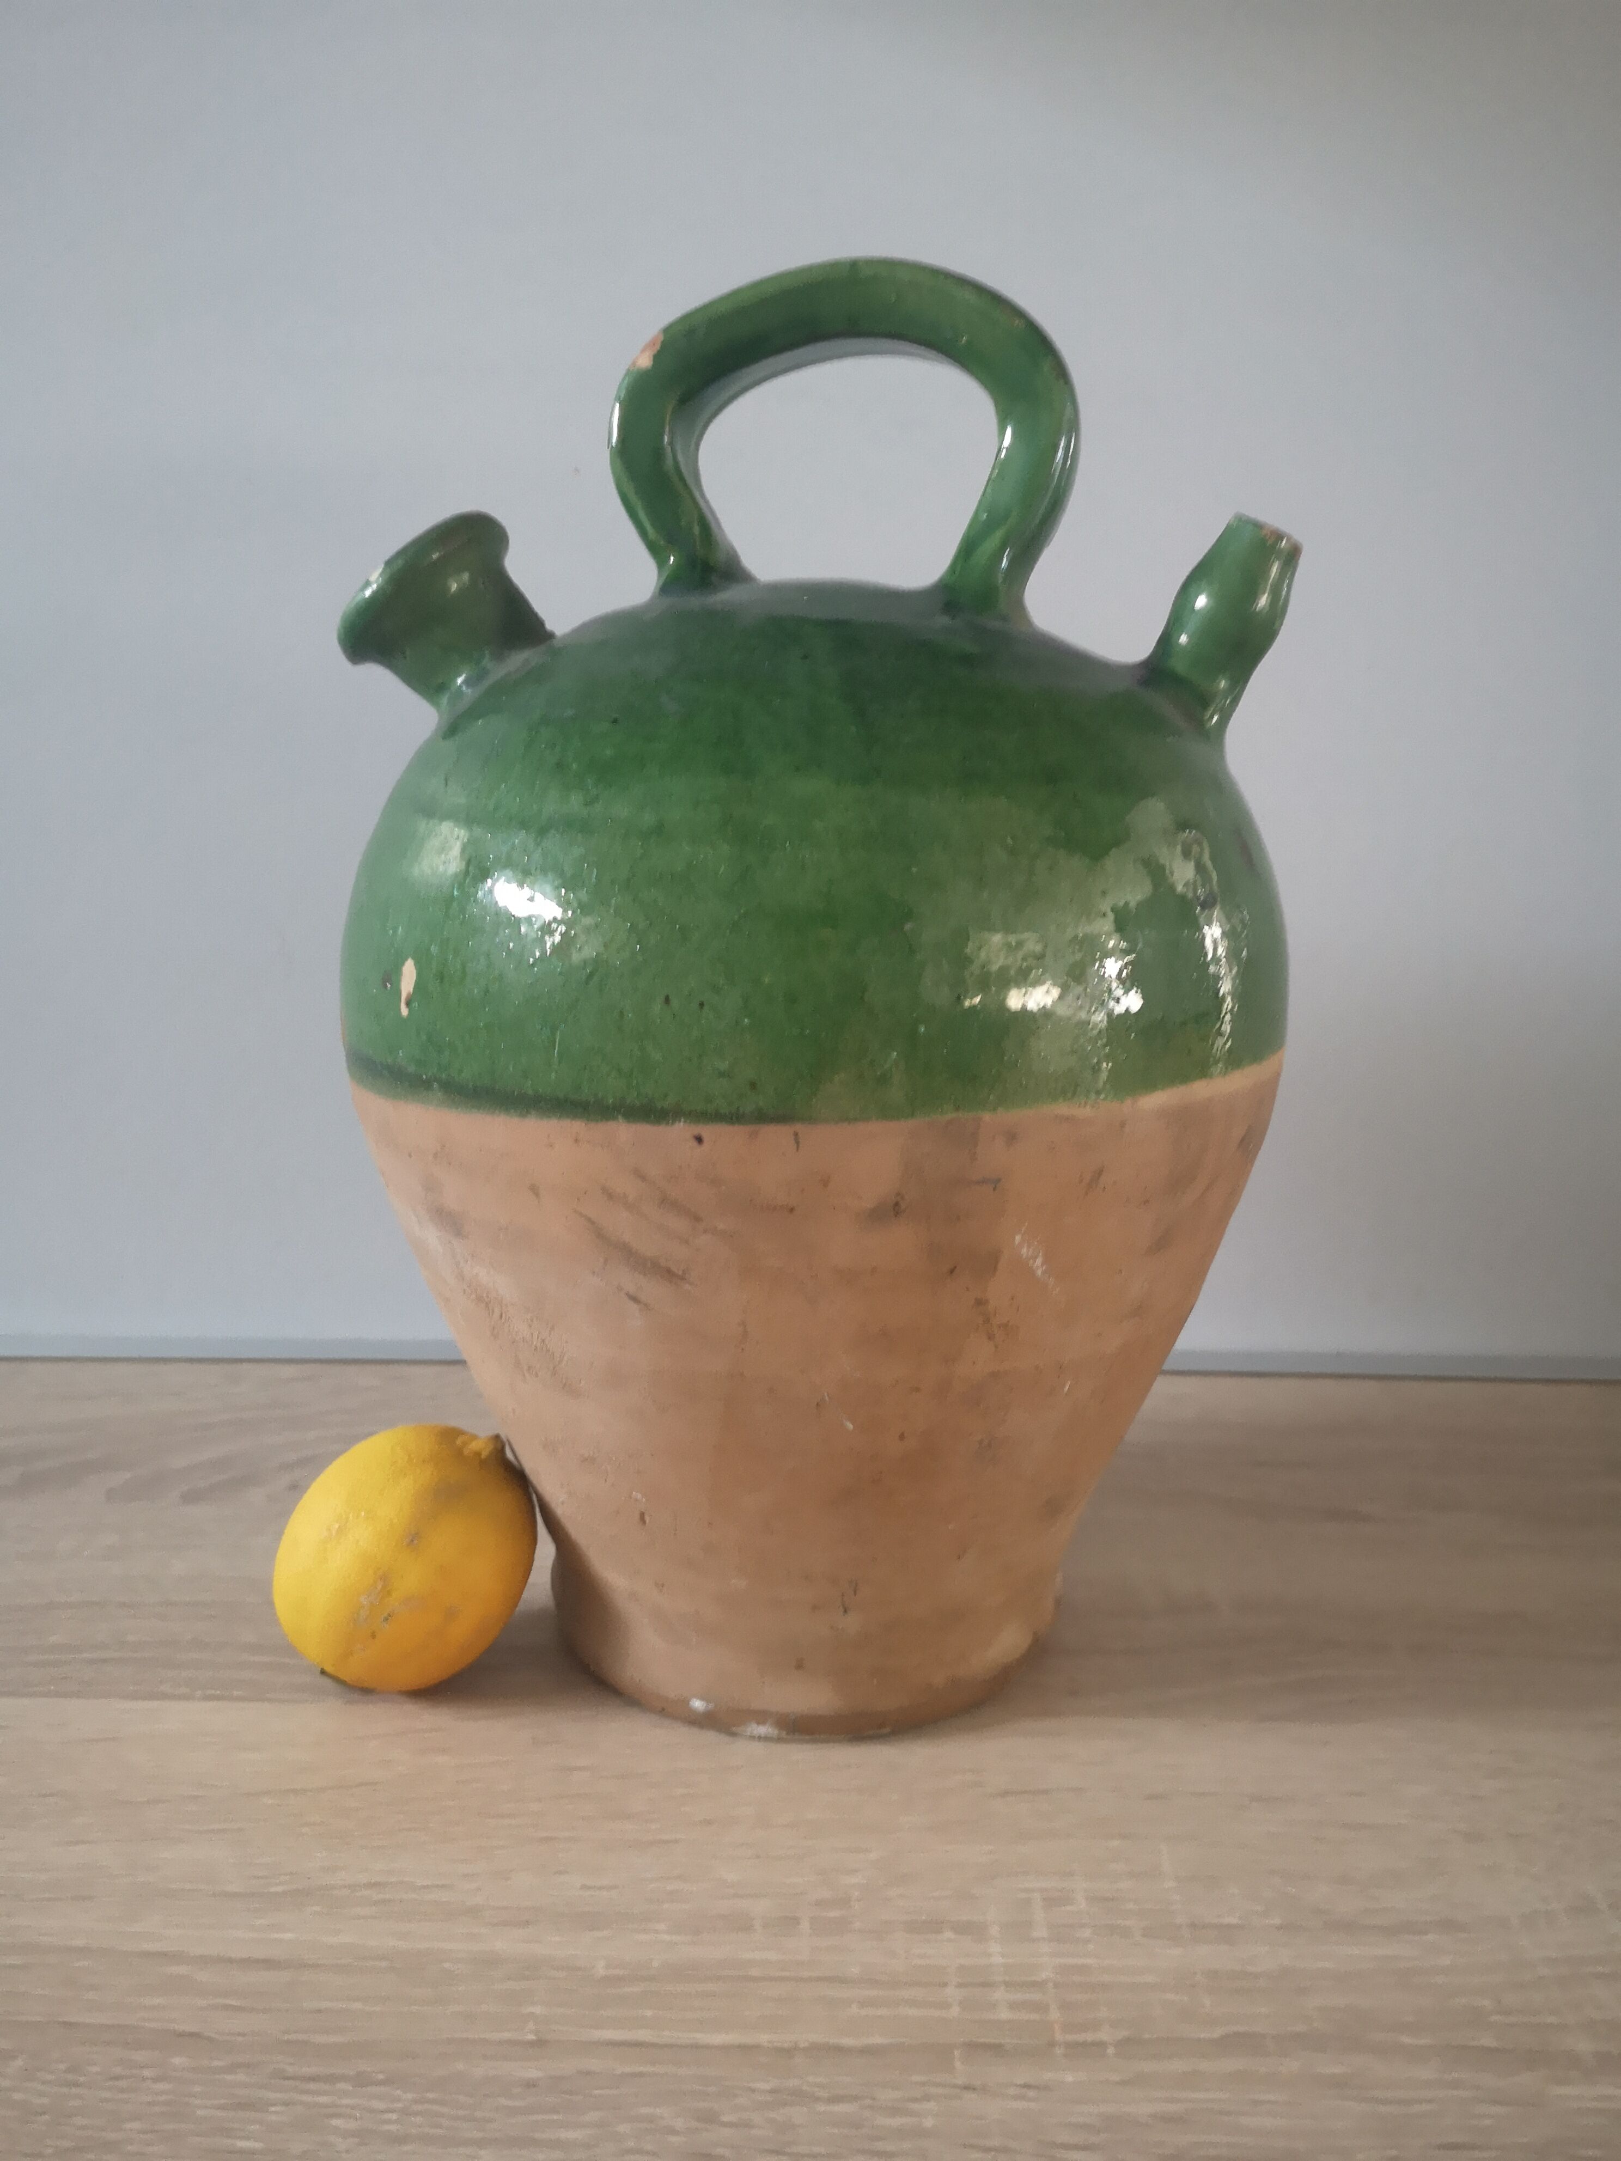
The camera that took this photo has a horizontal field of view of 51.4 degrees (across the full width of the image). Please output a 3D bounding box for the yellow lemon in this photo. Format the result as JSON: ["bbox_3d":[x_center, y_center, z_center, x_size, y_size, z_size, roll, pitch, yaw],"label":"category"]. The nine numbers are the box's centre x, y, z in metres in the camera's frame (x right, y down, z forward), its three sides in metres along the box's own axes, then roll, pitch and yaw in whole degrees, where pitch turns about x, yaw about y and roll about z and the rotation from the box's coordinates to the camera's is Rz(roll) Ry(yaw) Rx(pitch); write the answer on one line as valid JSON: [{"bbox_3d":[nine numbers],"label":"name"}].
[{"bbox_3d":[-0.103,0.121,0.430,0.060,0.074,0.060,33,-2,-3],"label":"yellow lemon"}]

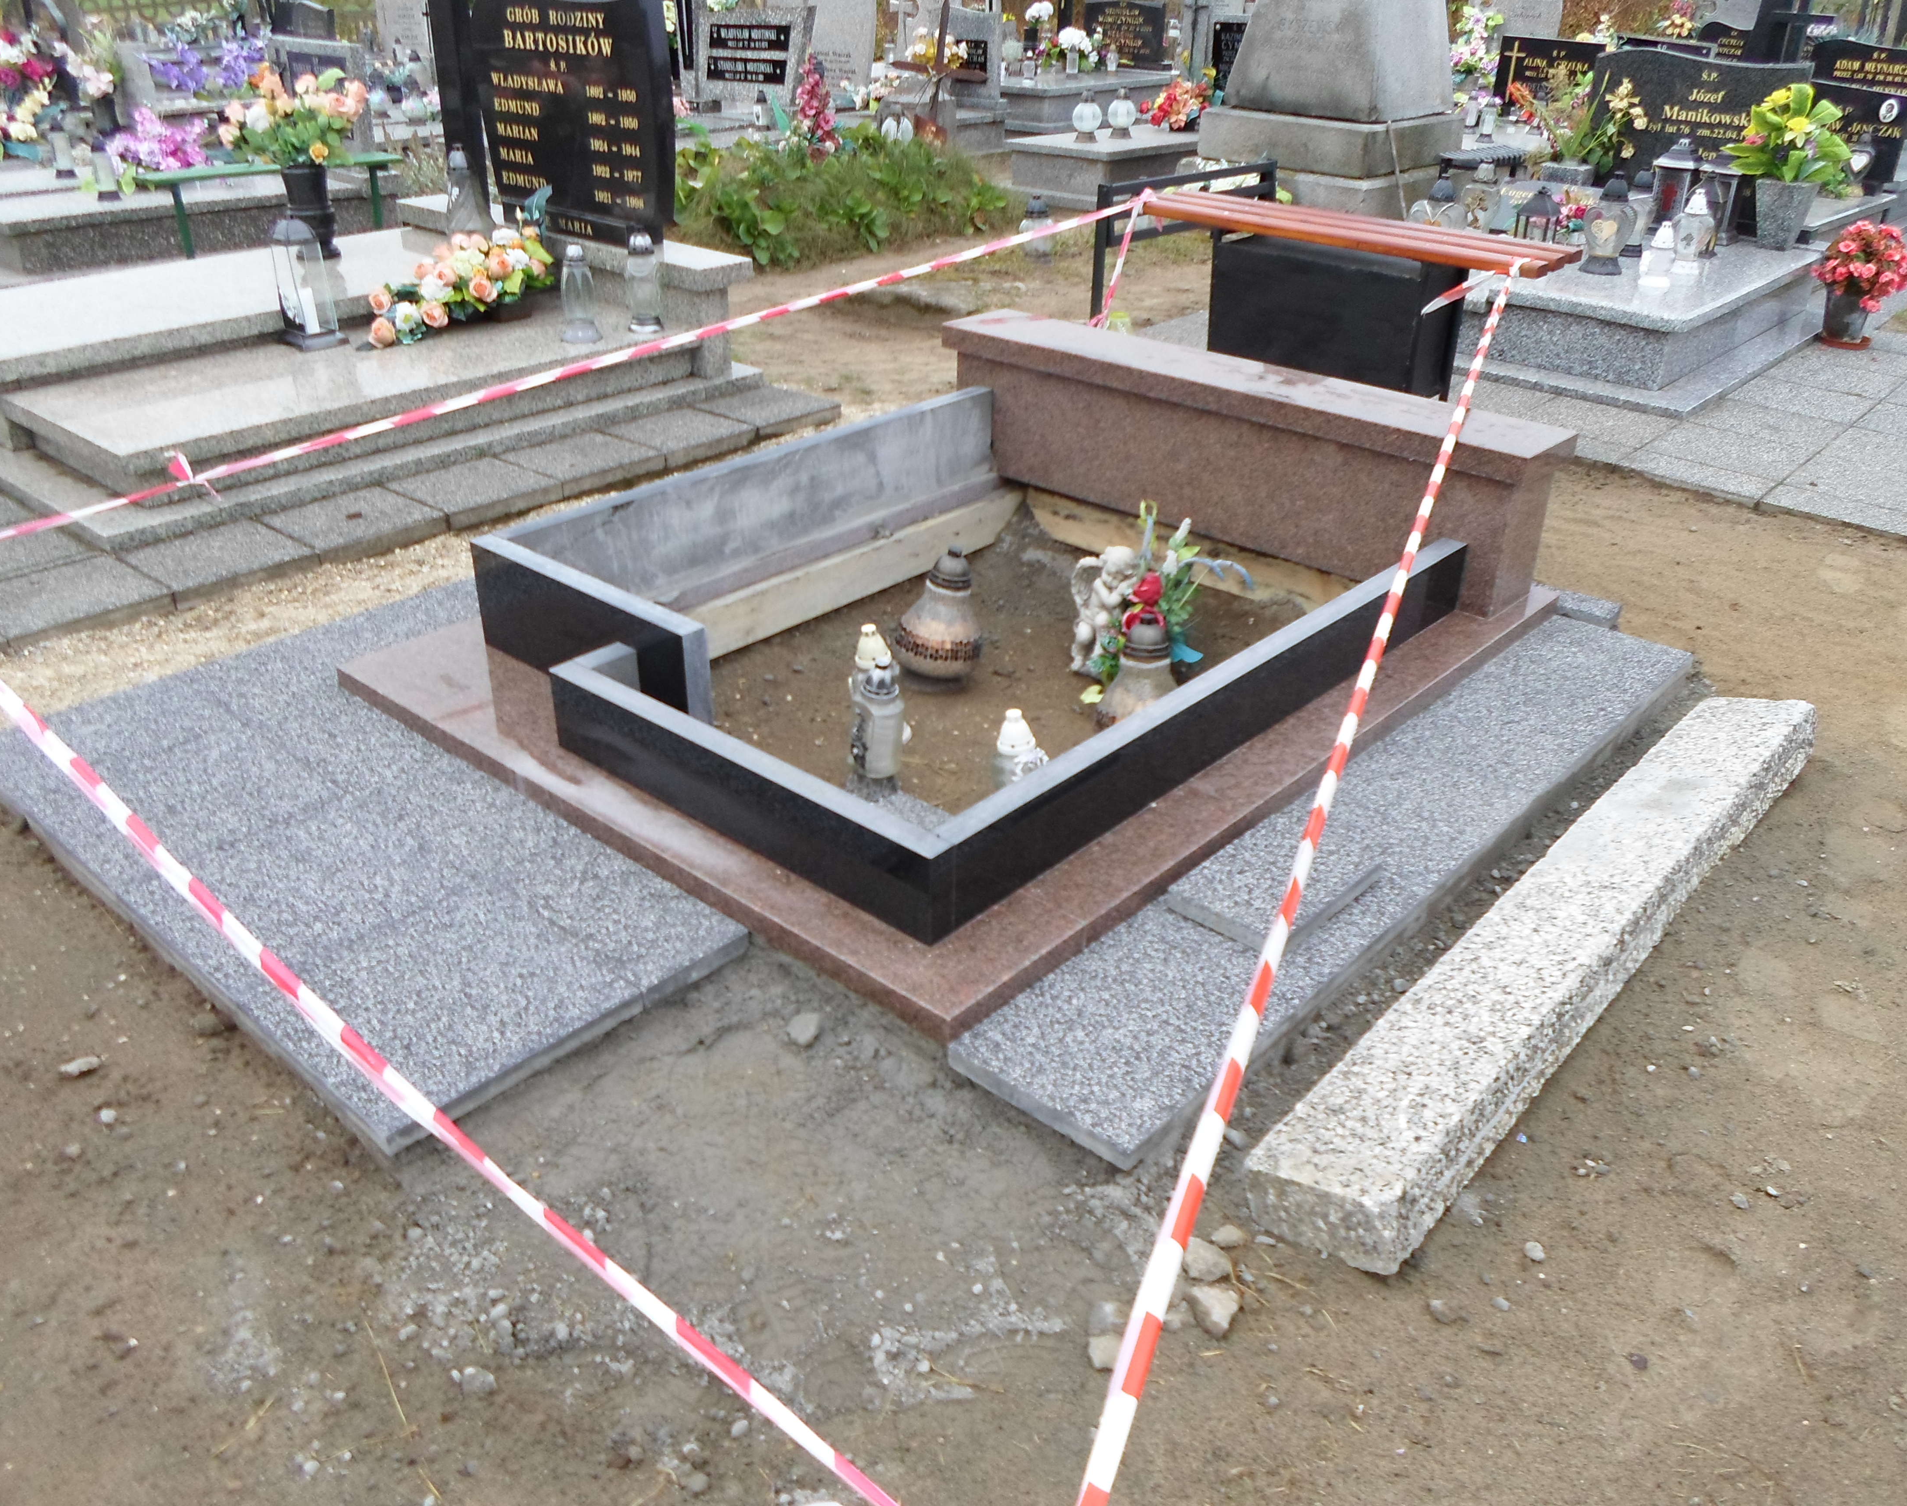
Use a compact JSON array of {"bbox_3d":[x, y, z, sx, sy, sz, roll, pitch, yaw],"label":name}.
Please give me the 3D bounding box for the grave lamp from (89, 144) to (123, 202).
[{"bbox_3d":[-4.028,-2.765,6.872,0.115,0.250,0.115,-14,32,-25],"label":"grave lamp"}]

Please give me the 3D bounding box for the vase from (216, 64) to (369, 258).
[{"bbox_3d":[-2.372,-2.155,5.299,0.450,0.620,0.480,24,36,36],"label":"vase"}]

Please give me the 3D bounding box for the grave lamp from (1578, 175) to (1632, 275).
[{"bbox_3d":[2.454,-1.977,5.396,0.175,0.340,0.140,24,37,35],"label":"grave lamp"}]

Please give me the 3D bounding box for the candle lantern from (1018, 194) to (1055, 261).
[{"bbox_3d":[0.436,-2.764,7.619,0.187,0.320,0.187,2,29,3],"label":"candle lantern"}]

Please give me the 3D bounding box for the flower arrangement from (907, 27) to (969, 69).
[{"bbox_3d":[-0.128,-5.738,11.800,0.470,0.340,0.380,23,36,37],"label":"flower arrangement"}]

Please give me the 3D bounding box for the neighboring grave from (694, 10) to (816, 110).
[{"bbox_3d":[-1.622,-5.629,11.679,1.080,0.720,0.200,23,36,37],"label":"neighboring grave"}]

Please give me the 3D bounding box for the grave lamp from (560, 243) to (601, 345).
[{"bbox_3d":[-1.183,-1.447,4.555,0.130,0.280,0.130,-6,29,-13],"label":"grave lamp"}]

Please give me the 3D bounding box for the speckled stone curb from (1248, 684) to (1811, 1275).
[{"bbox_3d":[0.979,0.241,2.230,0.180,0.097,1.672,23,36,37],"label":"speckled stone curb"}]

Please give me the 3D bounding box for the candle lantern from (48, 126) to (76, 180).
[{"bbox_3d":[-4.092,-2.761,6.636,0.100,0.235,0.100,24,37,35],"label":"candle lantern"}]

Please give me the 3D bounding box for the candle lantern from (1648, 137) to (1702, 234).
[{"bbox_3d":[3.079,-2.423,6.178,0.170,0.370,0.170,24,37,35],"label":"candle lantern"}]

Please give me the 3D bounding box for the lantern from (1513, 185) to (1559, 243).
[{"bbox_3d":[2.369,-2.167,5.902,0.138,0.280,0.138,23,36,37],"label":"lantern"}]

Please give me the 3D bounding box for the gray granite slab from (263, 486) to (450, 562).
[{"bbox_3d":[-1.784,-0.670,4.288,0.400,0.050,0.400,23,36,35],"label":"gray granite slab"}]

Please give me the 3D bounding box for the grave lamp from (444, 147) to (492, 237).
[{"bbox_3d":[-1.784,-2.021,5.321,0.185,0.360,0.185,-8,30,-16],"label":"grave lamp"}]

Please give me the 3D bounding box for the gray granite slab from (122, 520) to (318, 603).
[{"bbox_3d":[-1.779,-0.459,3.493,0.350,0.050,0.339,24,37,35],"label":"gray granite slab"}]

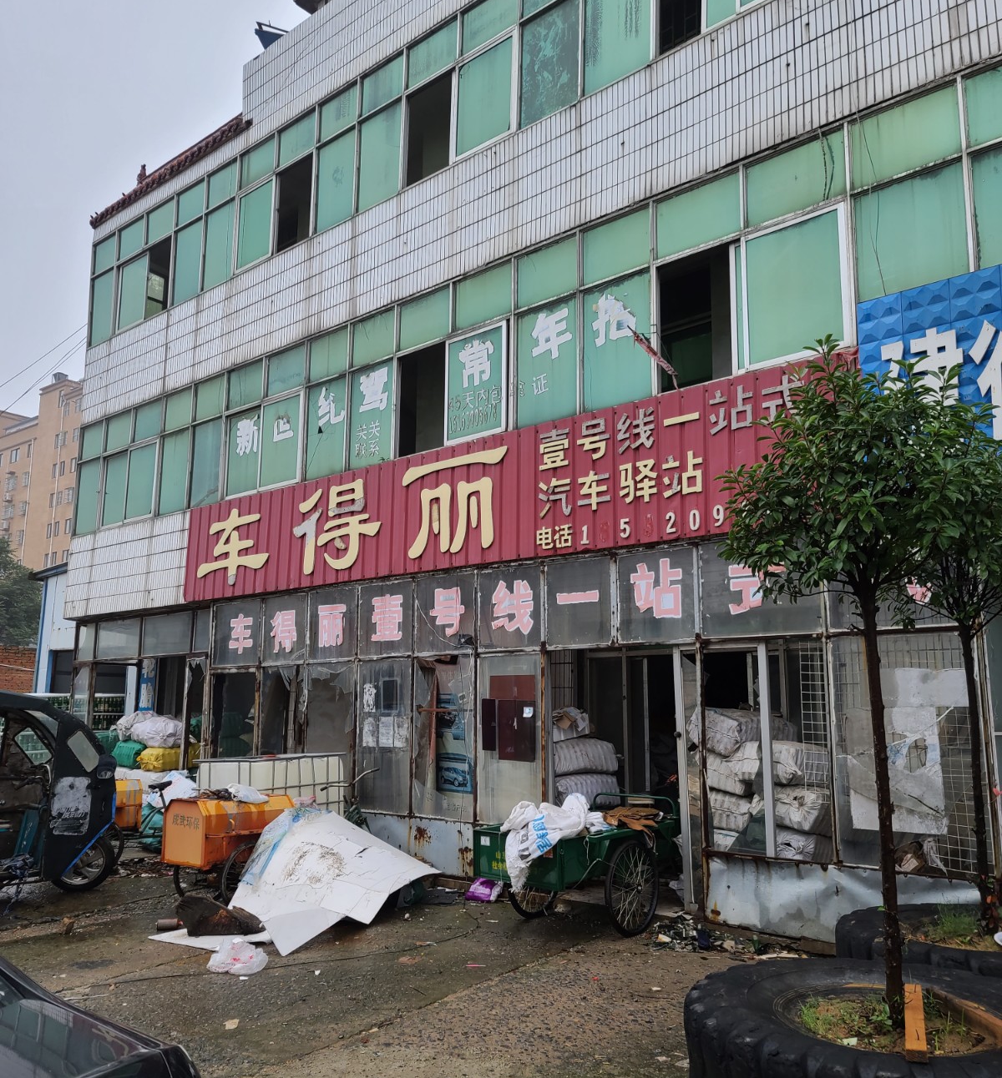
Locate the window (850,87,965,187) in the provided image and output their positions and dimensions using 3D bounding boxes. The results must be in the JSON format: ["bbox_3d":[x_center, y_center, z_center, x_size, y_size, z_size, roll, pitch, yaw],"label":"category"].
[{"bbox_3d":[2.844,-2.829,6.816,0.744,0.520,0.060,-8,-13,41],"label":"window"}]

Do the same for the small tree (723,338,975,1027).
[{"bbox_3d":[1.244,0.455,3.423,0.878,2.381,0.878,0,-10,0],"label":"small tree"}]

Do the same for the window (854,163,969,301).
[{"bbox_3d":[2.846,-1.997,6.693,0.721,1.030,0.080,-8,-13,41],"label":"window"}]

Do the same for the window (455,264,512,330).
[{"bbox_3d":[-0.161,-2.365,9.478,0.743,0.466,0.090,-9,-13,40],"label":"window"}]

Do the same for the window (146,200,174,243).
[{"bbox_3d":[-4.979,-4.640,14.148,0.714,0.423,0.090,-9,-13,40],"label":"window"}]

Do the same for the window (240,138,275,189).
[{"bbox_3d":[-3.150,-4.875,12.552,0.729,0.433,0.080,-8,-13,41],"label":"window"}]

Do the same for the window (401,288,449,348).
[{"bbox_3d":[-0.771,-2.264,9.950,0.724,0.462,0.080,-8,-14,41],"label":"window"}]

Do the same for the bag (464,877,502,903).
[{"bbox_3d":[-0.140,2.950,8.130,0.260,0.160,0.190,-4,-11,25],"label":"bag"}]

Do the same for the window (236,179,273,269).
[{"bbox_3d":[-3.178,-4.051,12.484,0.741,1.017,0.060,-8,-13,41],"label":"window"}]

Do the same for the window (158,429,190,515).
[{"bbox_3d":[-4.363,-0.879,12.932,0.676,1.072,0.080,-8,-14,41],"label":"window"}]

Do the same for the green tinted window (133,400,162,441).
[{"bbox_3d":[-4.981,-1.666,13.643,0.747,0.435,0.080,-8,-14,41],"label":"green tinted window"}]

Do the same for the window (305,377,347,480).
[{"bbox_3d":[-2.118,-1.331,11.670,0.735,1.155,0.080,-8,-13,41],"label":"window"}]

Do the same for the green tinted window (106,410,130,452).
[{"bbox_3d":[-5.607,-1.578,14.164,0.706,0.499,0.080,-8,-13,41],"label":"green tinted window"}]

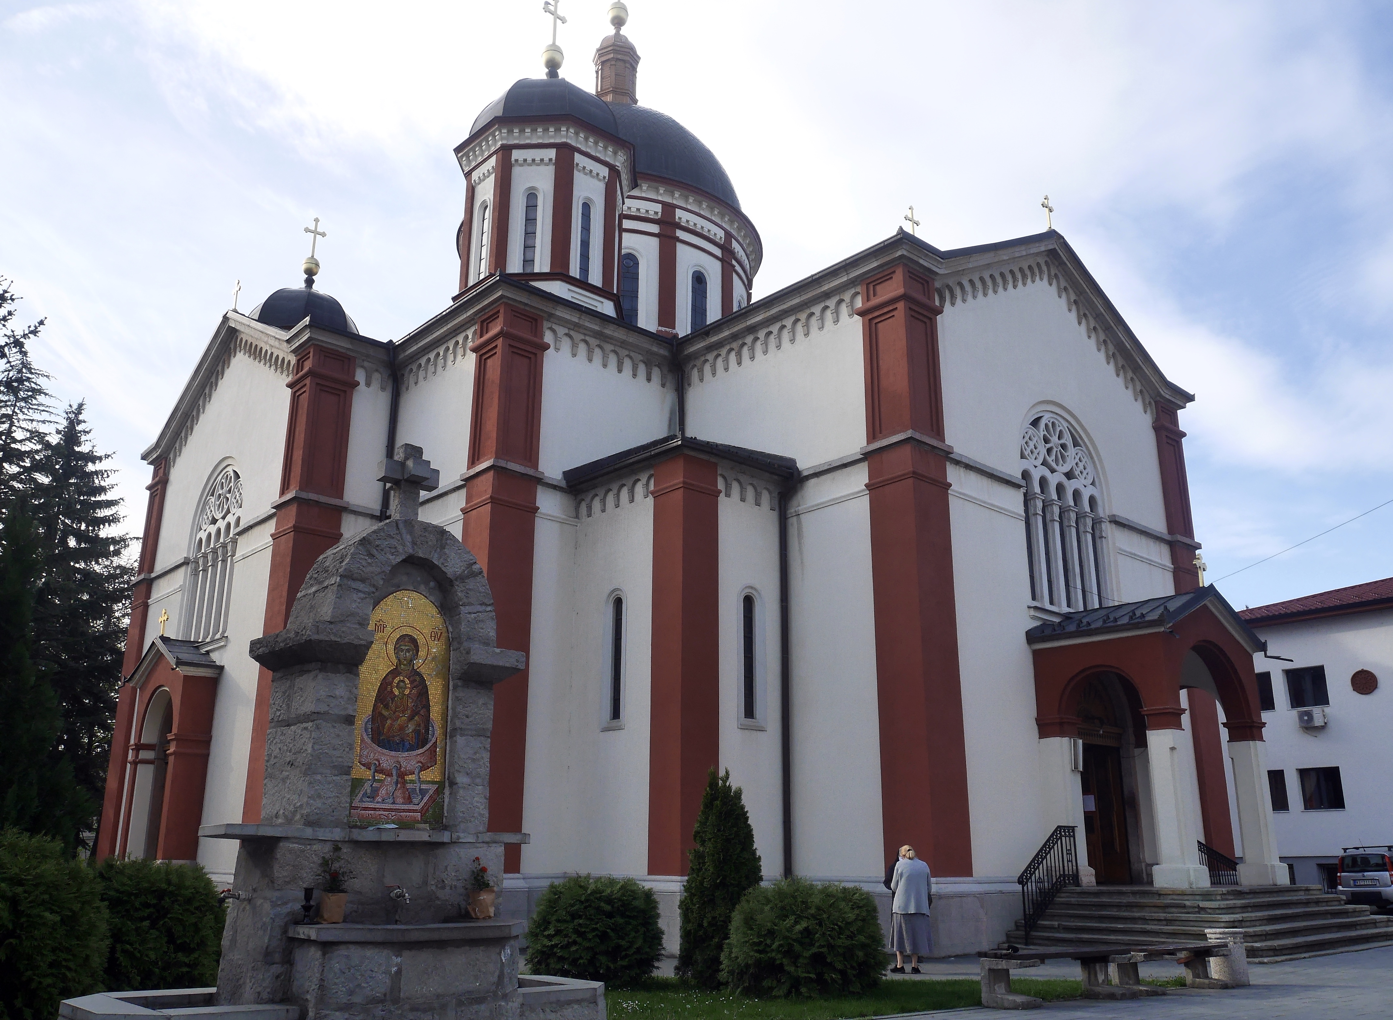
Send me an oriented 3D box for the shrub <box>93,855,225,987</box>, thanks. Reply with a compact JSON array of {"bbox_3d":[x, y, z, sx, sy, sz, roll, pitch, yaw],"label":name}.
[{"bbox_3d":[-5.860,4.599,12.538,1.550,1.350,1.500,0,-17,0],"label":"shrub"}]

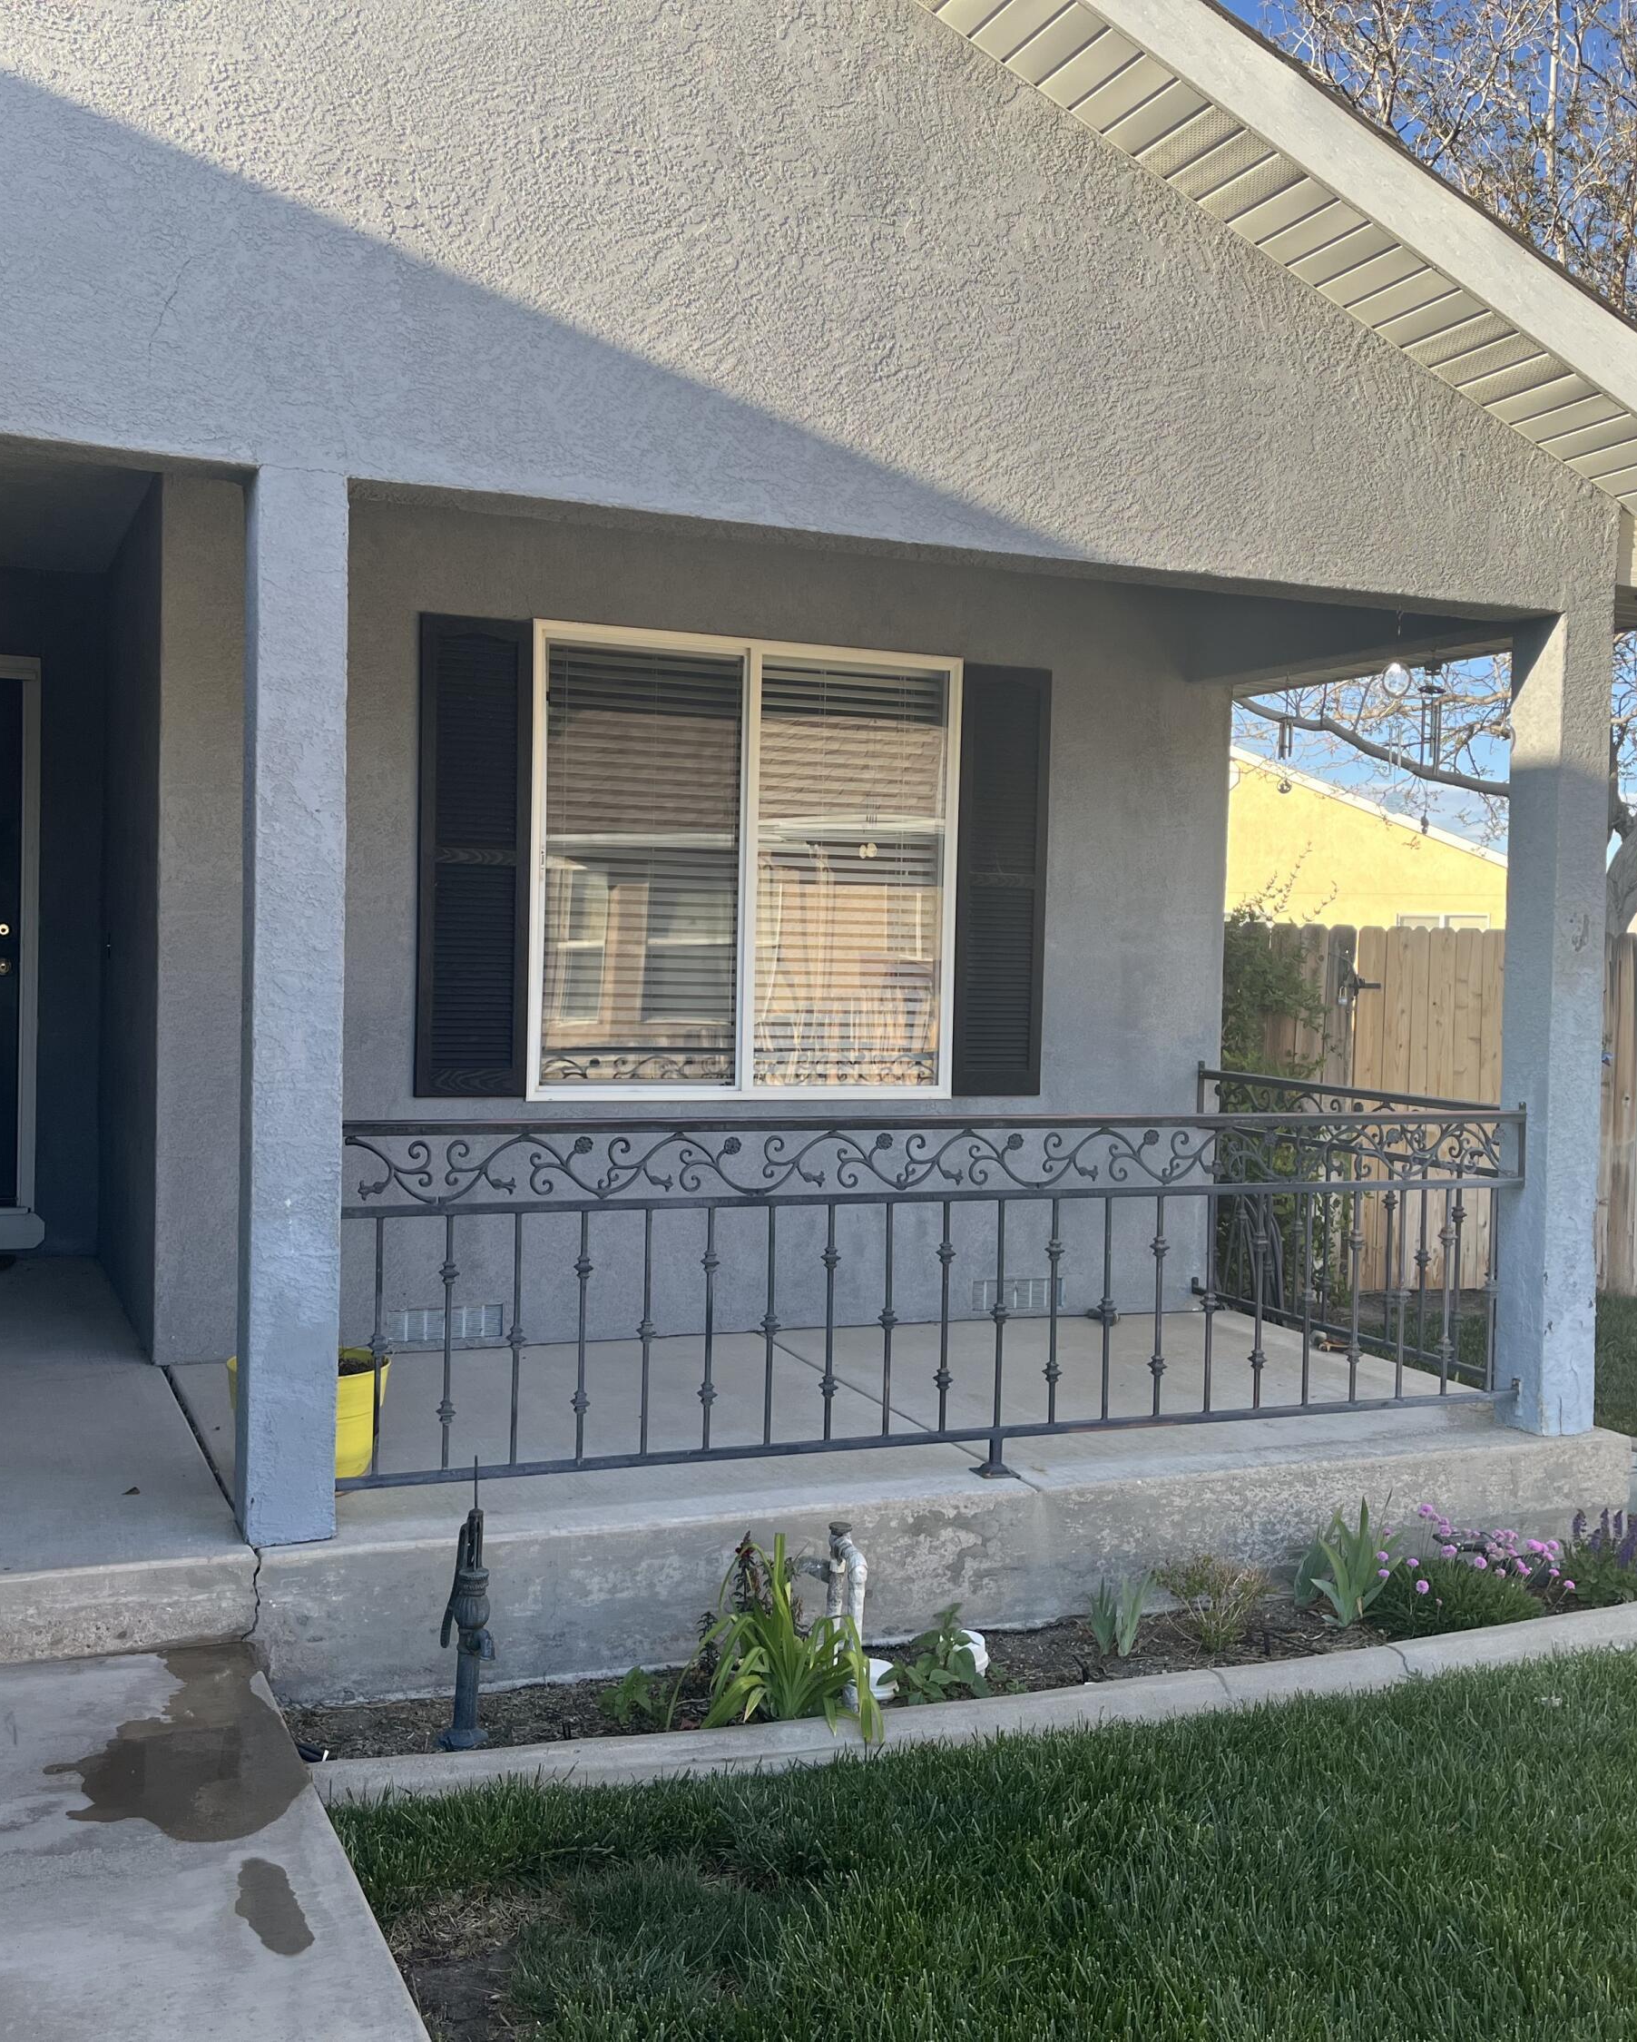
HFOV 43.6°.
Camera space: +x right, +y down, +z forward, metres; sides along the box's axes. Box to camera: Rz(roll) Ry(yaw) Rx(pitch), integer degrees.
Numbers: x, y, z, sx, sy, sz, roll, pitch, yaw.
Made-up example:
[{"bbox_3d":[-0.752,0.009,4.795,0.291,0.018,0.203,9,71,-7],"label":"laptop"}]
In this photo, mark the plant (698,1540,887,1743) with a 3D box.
[{"bbox_3d":[-0.062,1.325,4.400,0.390,0.380,0.360,1,1,0],"label":"plant"}]

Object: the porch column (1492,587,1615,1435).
[{"bbox_3d":[2.070,-0.005,5.762,0.186,2.290,0.201,1,1,-23],"label":"porch column"}]

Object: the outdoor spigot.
[{"bbox_3d":[-0.717,1.238,4.168,0.150,0.490,0.100,2,1,37],"label":"outdoor spigot"}]

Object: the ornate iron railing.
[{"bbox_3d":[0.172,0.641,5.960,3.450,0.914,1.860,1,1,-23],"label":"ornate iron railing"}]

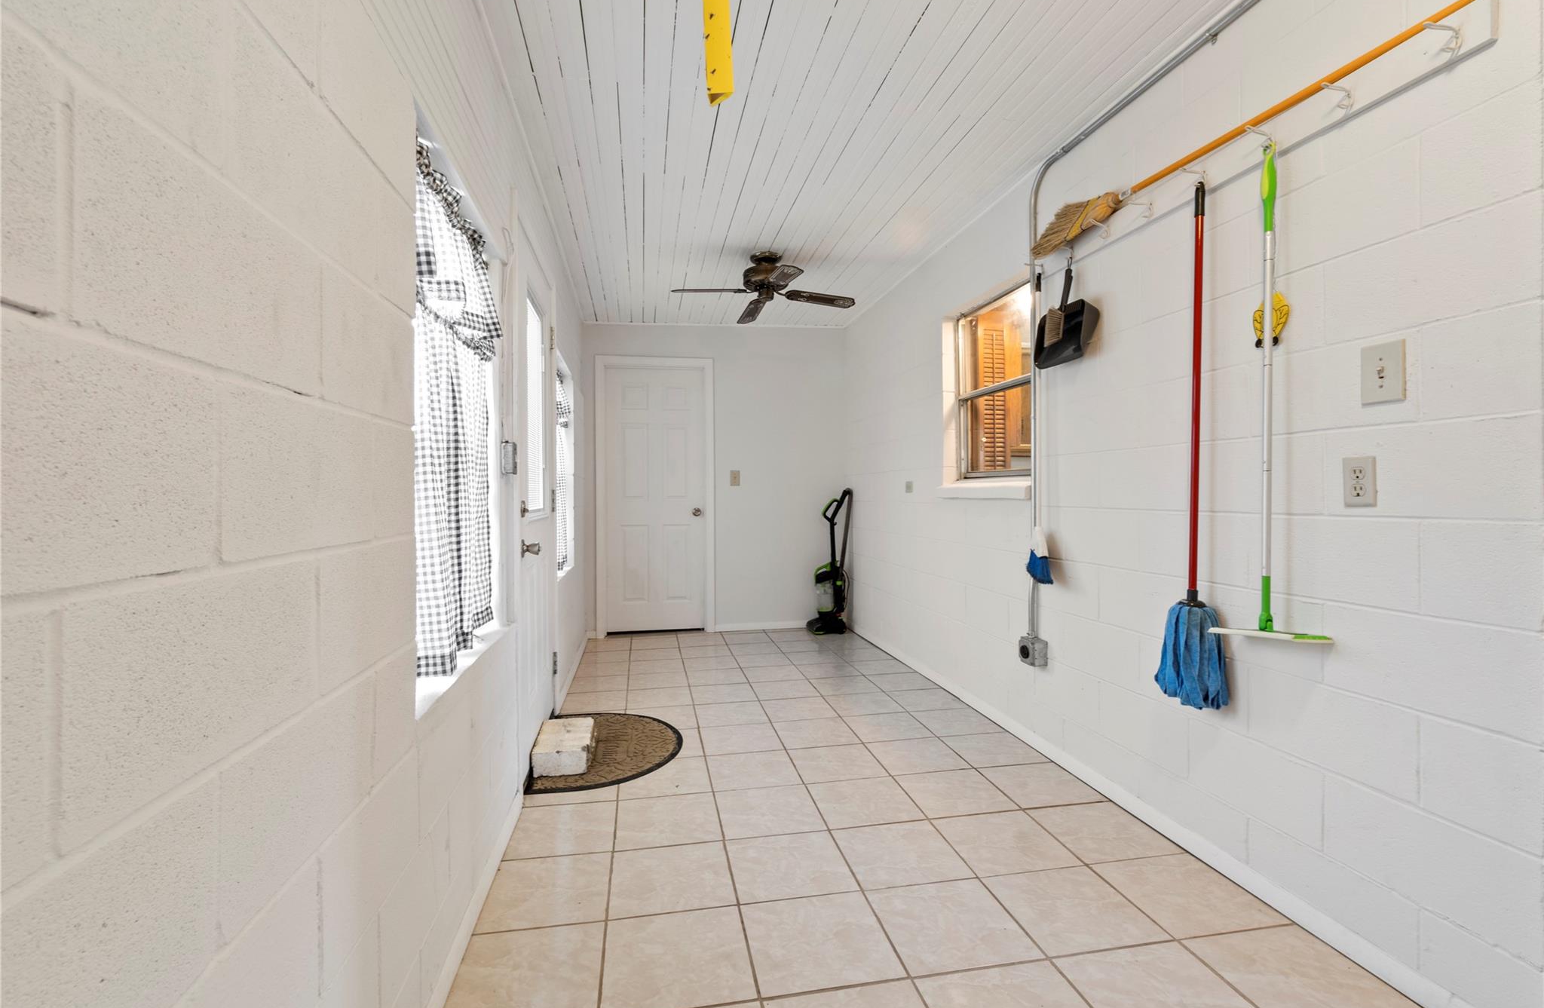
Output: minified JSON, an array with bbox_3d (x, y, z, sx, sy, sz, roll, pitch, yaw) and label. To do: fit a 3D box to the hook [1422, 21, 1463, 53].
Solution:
[{"bbox_3d":[1.322,-0.921,1.272,0.082,0.060,0.024,0,1,-10],"label":"hook"}]

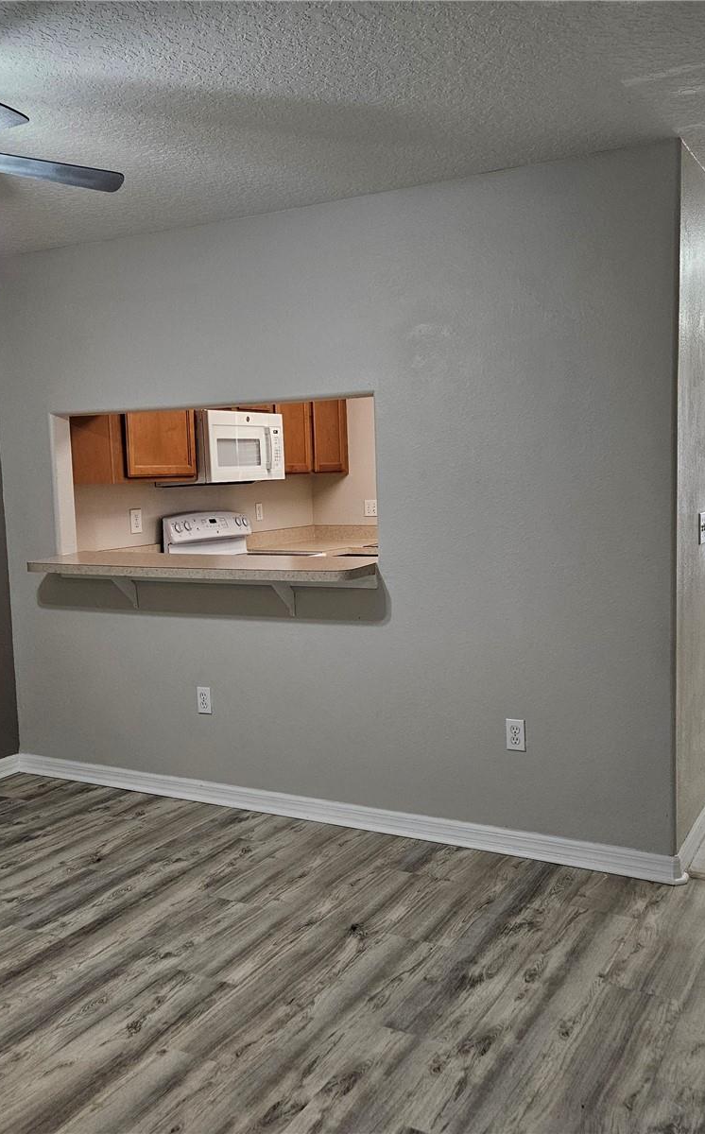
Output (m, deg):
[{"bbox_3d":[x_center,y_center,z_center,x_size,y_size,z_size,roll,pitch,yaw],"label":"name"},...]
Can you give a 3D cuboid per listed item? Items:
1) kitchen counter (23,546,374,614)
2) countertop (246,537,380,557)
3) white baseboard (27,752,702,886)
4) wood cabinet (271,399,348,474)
[{"bbox_3d":[-0.666,0.088,4.128,1.740,0.230,0.560,2,6,29],"label":"kitchen counter"},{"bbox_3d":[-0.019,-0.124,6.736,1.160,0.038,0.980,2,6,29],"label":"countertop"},{"bbox_3d":[-0.258,0.990,4.145,3.130,0.090,0.021,2,6,29],"label":"white baseboard"},{"bbox_3d":[-0.407,-1.007,6.854,0.325,0.755,0.980,2,6,29],"label":"wood cabinet"}]

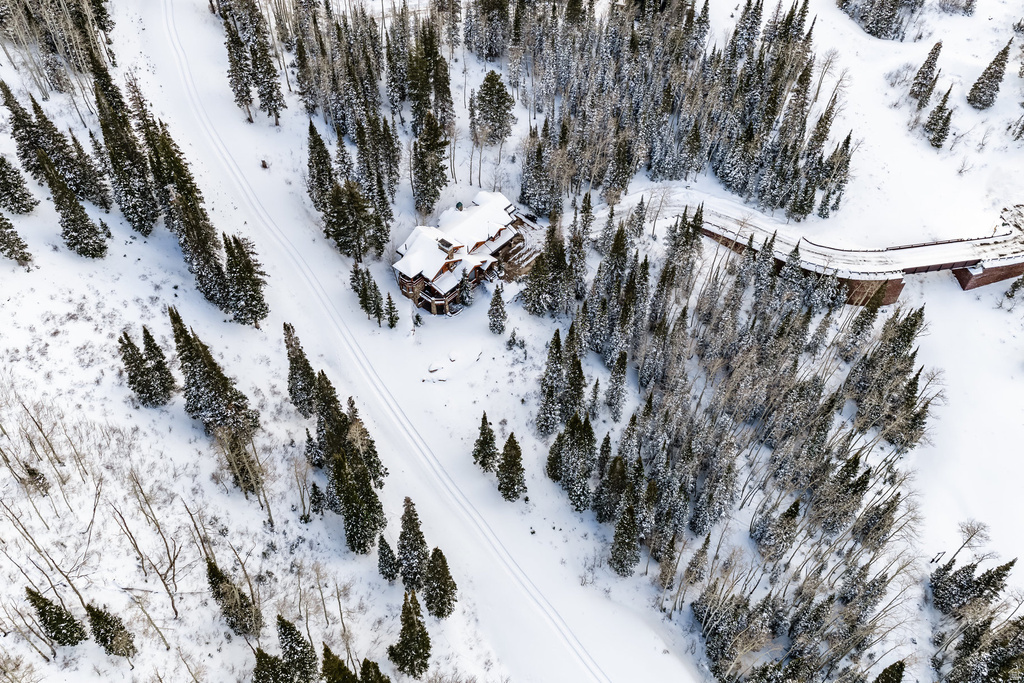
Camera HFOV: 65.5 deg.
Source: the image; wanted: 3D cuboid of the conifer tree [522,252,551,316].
[{"bbox_3d":[5.170,-12.110,162.970,6.200,15.270,6.200,1,44,0],"label":"conifer tree"}]

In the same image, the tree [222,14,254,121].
[{"bbox_3d":[-58.350,-57.120,168.180,5.000,22.980,5.000,1,44,0],"label":"tree"}]

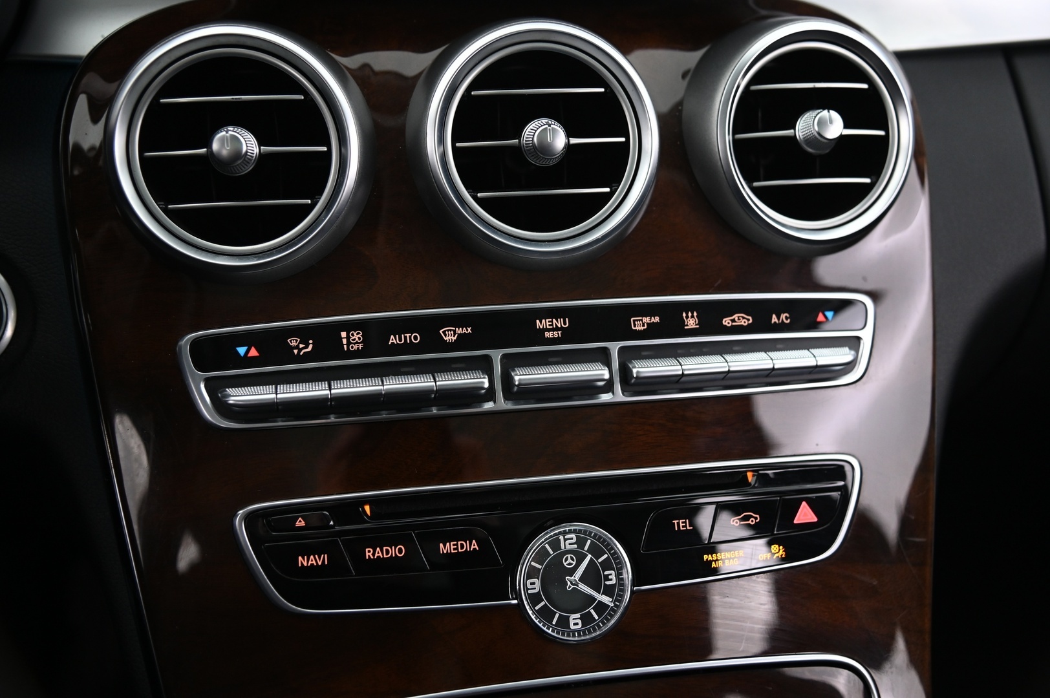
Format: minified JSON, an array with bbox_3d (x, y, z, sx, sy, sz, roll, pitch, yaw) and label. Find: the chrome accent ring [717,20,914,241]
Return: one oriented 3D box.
[{"bbox_3d":[0.102,-0.075,0.409,0.077,0.077,0.010,-5,5,-16],"label":"chrome accent ring"}]

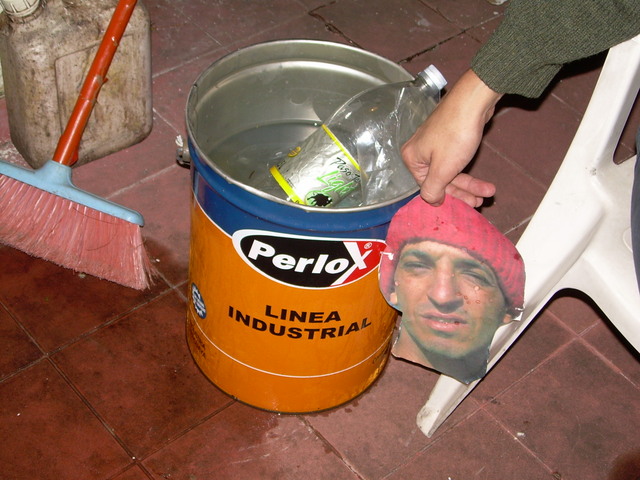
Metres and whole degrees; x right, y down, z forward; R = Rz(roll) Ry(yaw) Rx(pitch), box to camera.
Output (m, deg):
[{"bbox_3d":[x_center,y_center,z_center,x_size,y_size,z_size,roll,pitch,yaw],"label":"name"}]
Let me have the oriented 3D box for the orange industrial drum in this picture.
[{"bbox_3d":[-0.020,-0.008,1.398,0.300,0.364,0.300,5,45,-4],"label":"orange industrial drum"}]

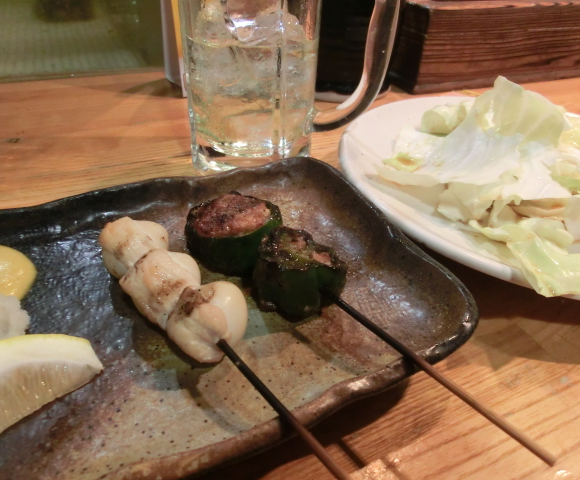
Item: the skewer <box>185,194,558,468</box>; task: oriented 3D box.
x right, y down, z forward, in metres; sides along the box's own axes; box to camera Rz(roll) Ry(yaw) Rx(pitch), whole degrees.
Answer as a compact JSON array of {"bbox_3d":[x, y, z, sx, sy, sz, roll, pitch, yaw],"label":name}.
[{"bbox_3d":[0.015,0.024,0.159,0.041,0.025,0.157,-27,47,-34],"label":"skewer"}]

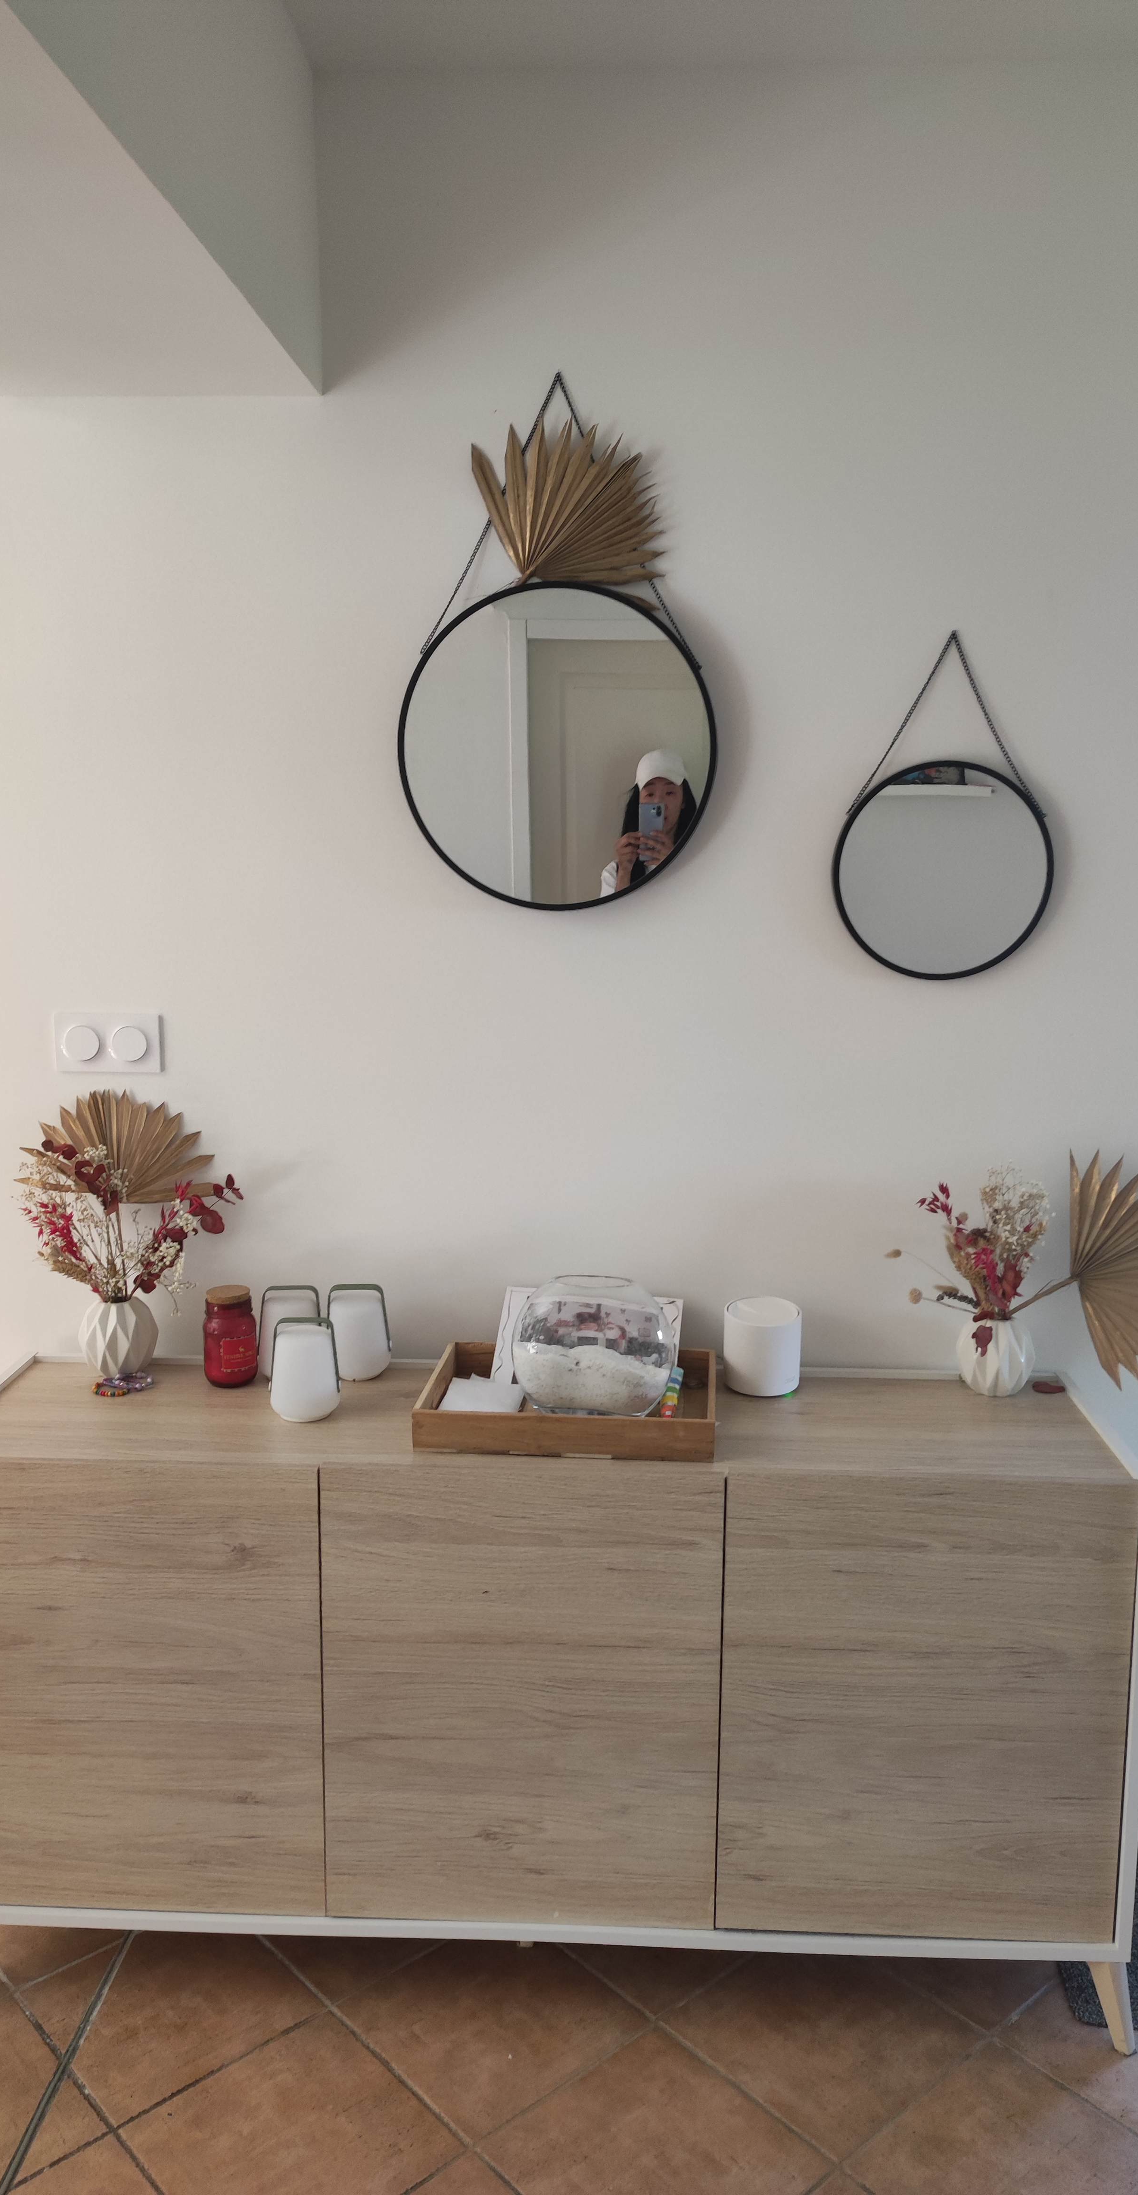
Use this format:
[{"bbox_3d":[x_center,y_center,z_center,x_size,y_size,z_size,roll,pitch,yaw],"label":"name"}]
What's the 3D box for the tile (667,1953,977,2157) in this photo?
[{"bbox_3d":[0.327,1.209,2.044,0.298,0.010,0.298,-7,11,-41],"label":"tile"}]

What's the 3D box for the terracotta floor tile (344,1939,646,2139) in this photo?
[{"bbox_3d":[-0.098,1.202,2.064,0.300,0.010,0.300,-7,11,-41],"label":"terracotta floor tile"}]

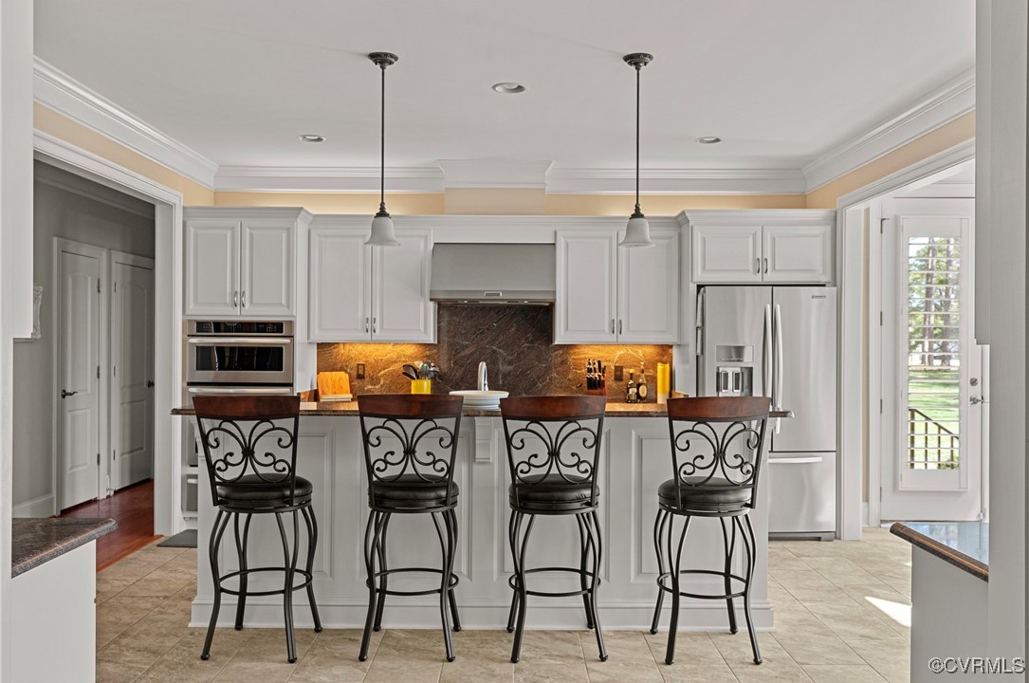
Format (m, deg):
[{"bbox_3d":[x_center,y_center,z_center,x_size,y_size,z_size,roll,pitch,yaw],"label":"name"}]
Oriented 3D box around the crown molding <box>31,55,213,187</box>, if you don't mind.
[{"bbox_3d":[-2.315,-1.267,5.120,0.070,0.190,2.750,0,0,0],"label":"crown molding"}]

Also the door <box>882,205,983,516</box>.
[{"bbox_3d":[3.147,0.136,6.250,0.765,2.420,0.055,0,0,0],"label":"door"}]

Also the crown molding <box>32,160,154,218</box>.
[{"bbox_3d":[-3.515,-1.273,7.150,0.075,0.190,2.300,0,0,0],"label":"crown molding"}]

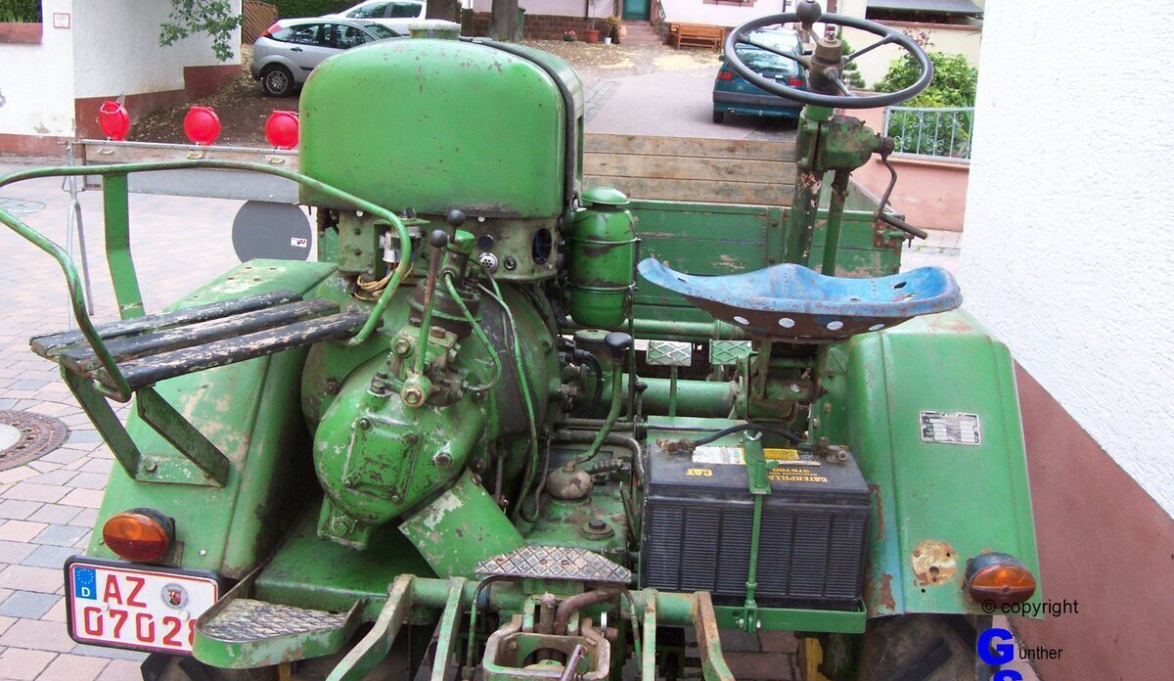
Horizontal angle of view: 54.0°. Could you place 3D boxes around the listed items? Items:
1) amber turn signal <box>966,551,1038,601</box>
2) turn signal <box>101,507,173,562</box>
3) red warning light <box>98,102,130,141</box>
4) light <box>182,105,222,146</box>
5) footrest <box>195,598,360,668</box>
[{"bbox_3d":[0.642,0.368,1.790,0.106,0.072,0.063,2,17,4],"label":"amber turn signal"},{"bbox_3d":[-0.739,0.322,1.900,0.108,0.073,0.063,2,17,4],"label":"turn signal"},{"bbox_3d":[-2.467,-1.142,6.020,0.182,0.200,0.065,9,15,23],"label":"red warning light"},{"bbox_3d":[-1.931,-1.073,5.790,0.182,0.200,0.065,5,14,9],"label":"light"},{"bbox_3d":[-0.476,0.450,1.786,0.210,0.047,0.155,5,14,8],"label":"footrest"}]

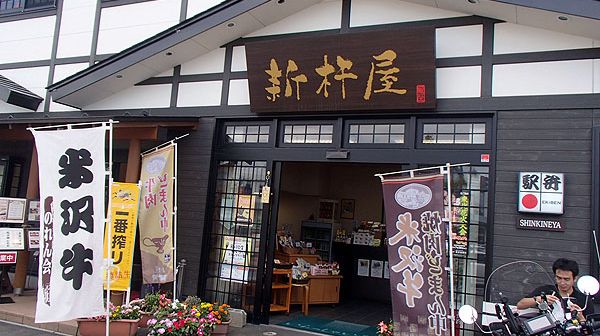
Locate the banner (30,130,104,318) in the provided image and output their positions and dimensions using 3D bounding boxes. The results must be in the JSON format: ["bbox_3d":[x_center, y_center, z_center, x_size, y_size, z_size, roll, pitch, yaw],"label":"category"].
[{"bbox_3d":[-2.190,0.515,4.260,0.620,1.800,0.060,-2,-6,-14],"label":"banner"}]

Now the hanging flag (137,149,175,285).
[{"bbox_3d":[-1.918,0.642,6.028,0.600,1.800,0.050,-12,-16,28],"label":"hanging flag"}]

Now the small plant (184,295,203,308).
[{"bbox_3d":[-1.350,1.699,5.650,0.230,0.180,0.220,2,-7,23],"label":"small plant"}]

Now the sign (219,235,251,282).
[{"bbox_3d":[-0.853,1.230,5.988,0.425,0.590,0.020,2,-7,23],"label":"sign"}]

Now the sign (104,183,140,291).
[{"bbox_3d":[-2.077,0.805,5.200,0.320,1.240,0.050,4,-6,6],"label":"sign"}]

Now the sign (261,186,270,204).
[{"bbox_3d":[-0.446,0.358,5.894,0.112,0.215,0.020,2,-7,23],"label":"sign"}]

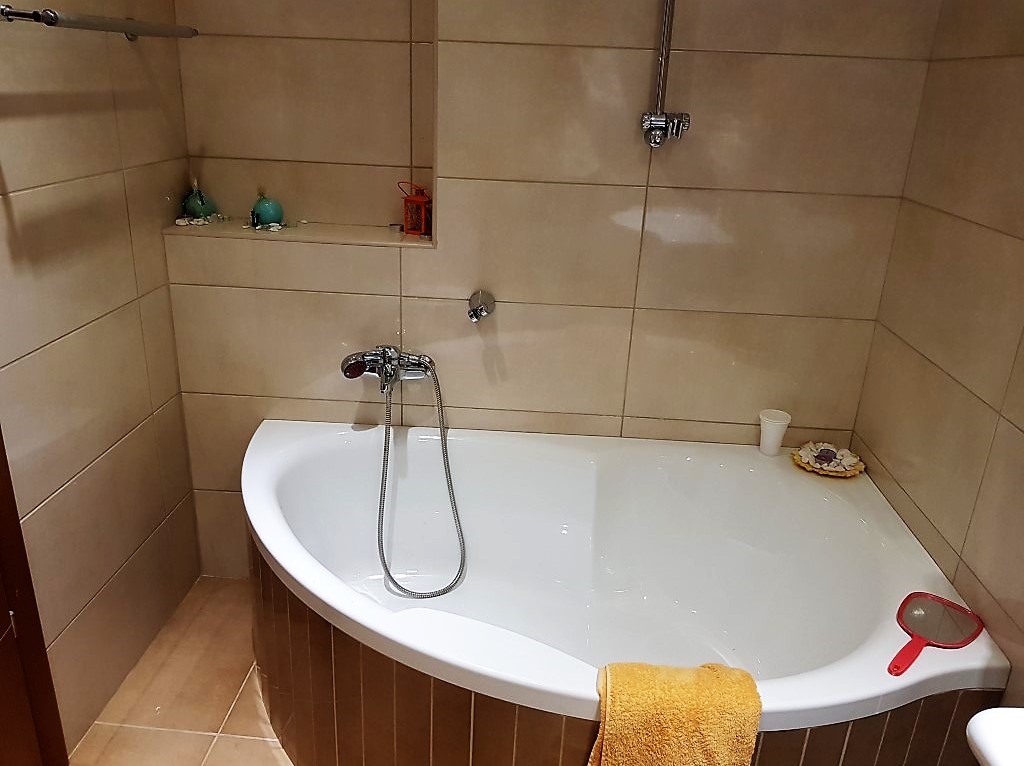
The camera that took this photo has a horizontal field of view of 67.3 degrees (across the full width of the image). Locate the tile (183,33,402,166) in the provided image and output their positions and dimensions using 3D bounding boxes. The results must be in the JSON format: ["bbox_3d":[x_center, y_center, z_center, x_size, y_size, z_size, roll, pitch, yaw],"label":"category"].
[{"bbox_3d":[-0.560,-0.730,2.000,0.603,0.300,0.012,3,21,2],"label":"tile"}]

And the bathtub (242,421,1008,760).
[{"bbox_3d":[0.072,0.560,1.717,1.585,0.532,0.975,3,21,2],"label":"bathtub"}]

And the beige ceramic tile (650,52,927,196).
[{"bbox_3d":[0.626,-0.591,1.770,0.599,0.300,0.010,3,21,2],"label":"beige ceramic tile"}]

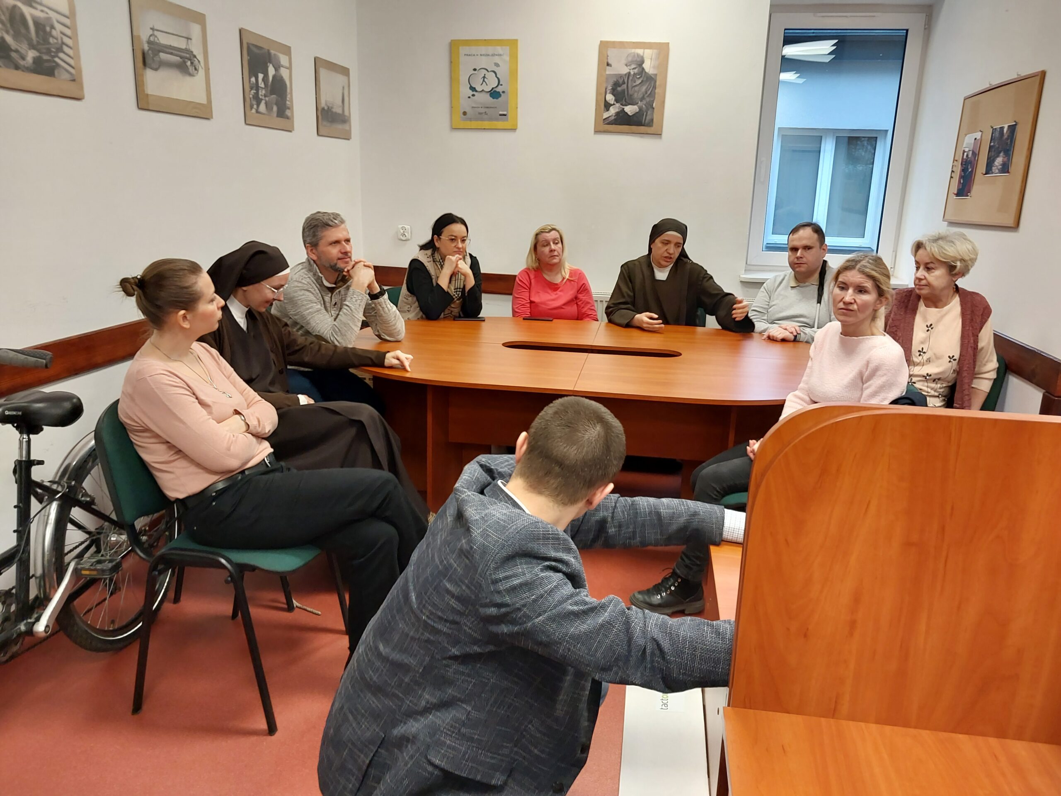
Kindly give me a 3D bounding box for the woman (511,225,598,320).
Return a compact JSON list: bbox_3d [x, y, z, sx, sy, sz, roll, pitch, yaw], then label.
[{"bbox_3d":[0.097,-0.298,4.807,0.470,1.190,0.750,3,13,4],"label":"woman"}]

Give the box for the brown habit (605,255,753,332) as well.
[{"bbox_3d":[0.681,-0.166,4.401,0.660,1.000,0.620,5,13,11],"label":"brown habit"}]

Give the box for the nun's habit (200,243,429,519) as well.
[{"bbox_3d":[-0.718,0.039,3.166,0.770,1.140,0.550,7,14,21],"label":"nun's habit"}]

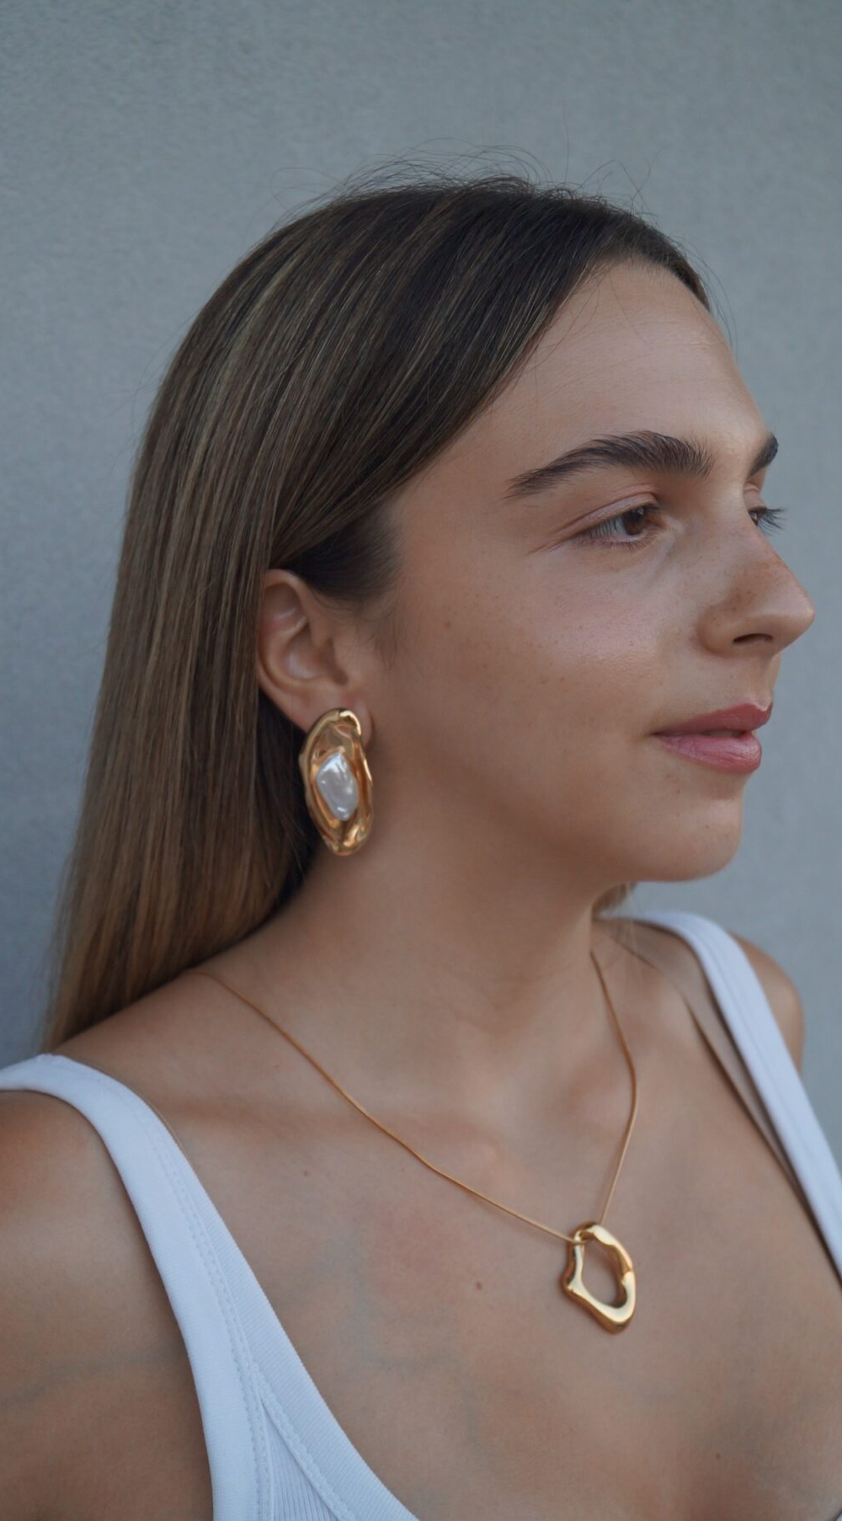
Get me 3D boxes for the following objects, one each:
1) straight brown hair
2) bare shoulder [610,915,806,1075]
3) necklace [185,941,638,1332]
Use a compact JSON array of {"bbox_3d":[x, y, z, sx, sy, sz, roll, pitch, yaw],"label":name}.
[{"bbox_3d":[-0.010,-0.045,0.622,0.245,0.315,0.180,3,5,36],"label":"straight brown hair"},{"bbox_3d":[0.115,0.092,0.692,0.120,0.080,0.090,-4,5,-42],"label":"bare shoulder"},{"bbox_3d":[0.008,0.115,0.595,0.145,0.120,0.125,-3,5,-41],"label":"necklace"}]

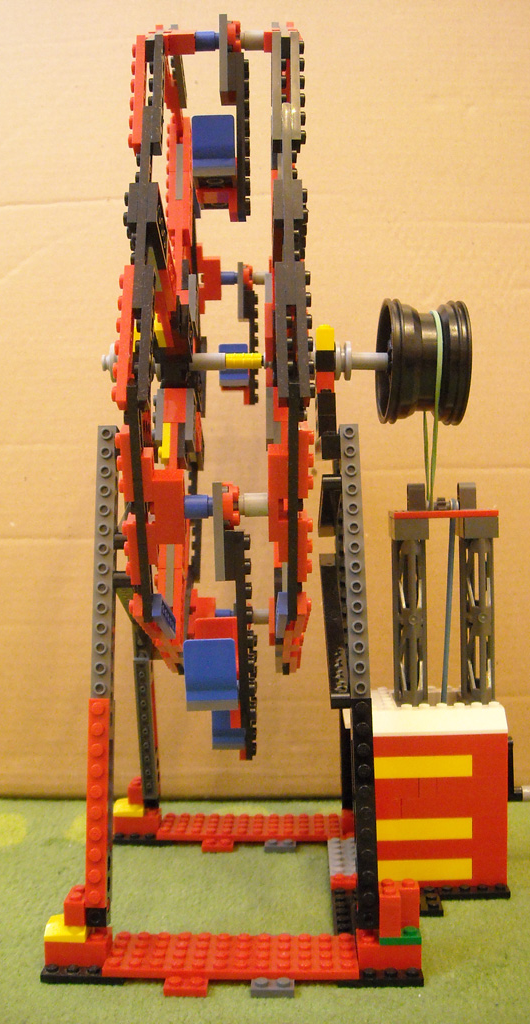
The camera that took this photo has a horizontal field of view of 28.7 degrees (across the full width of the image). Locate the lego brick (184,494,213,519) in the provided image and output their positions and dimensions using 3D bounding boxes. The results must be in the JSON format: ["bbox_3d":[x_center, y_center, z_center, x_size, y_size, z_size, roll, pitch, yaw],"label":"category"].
[{"bbox_3d":[-0.023,-0.002,0.352,0.010,0.008,0.008,0,2,2],"label":"lego brick"}]

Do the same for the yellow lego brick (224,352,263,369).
[{"bbox_3d":[-0.009,-0.067,0.461,0.016,0.007,0.007,0,1,2],"label":"yellow lego brick"}]

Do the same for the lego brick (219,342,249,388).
[{"bbox_3d":[-0.017,-0.081,0.567,0.016,0.022,0.016,0,1,2],"label":"lego brick"}]

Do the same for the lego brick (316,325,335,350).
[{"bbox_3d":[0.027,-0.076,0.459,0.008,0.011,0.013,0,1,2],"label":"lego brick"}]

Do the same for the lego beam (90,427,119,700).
[{"bbox_3d":[-0.065,0.020,0.426,0.008,0.112,0.011,-1,-10,2],"label":"lego beam"}]

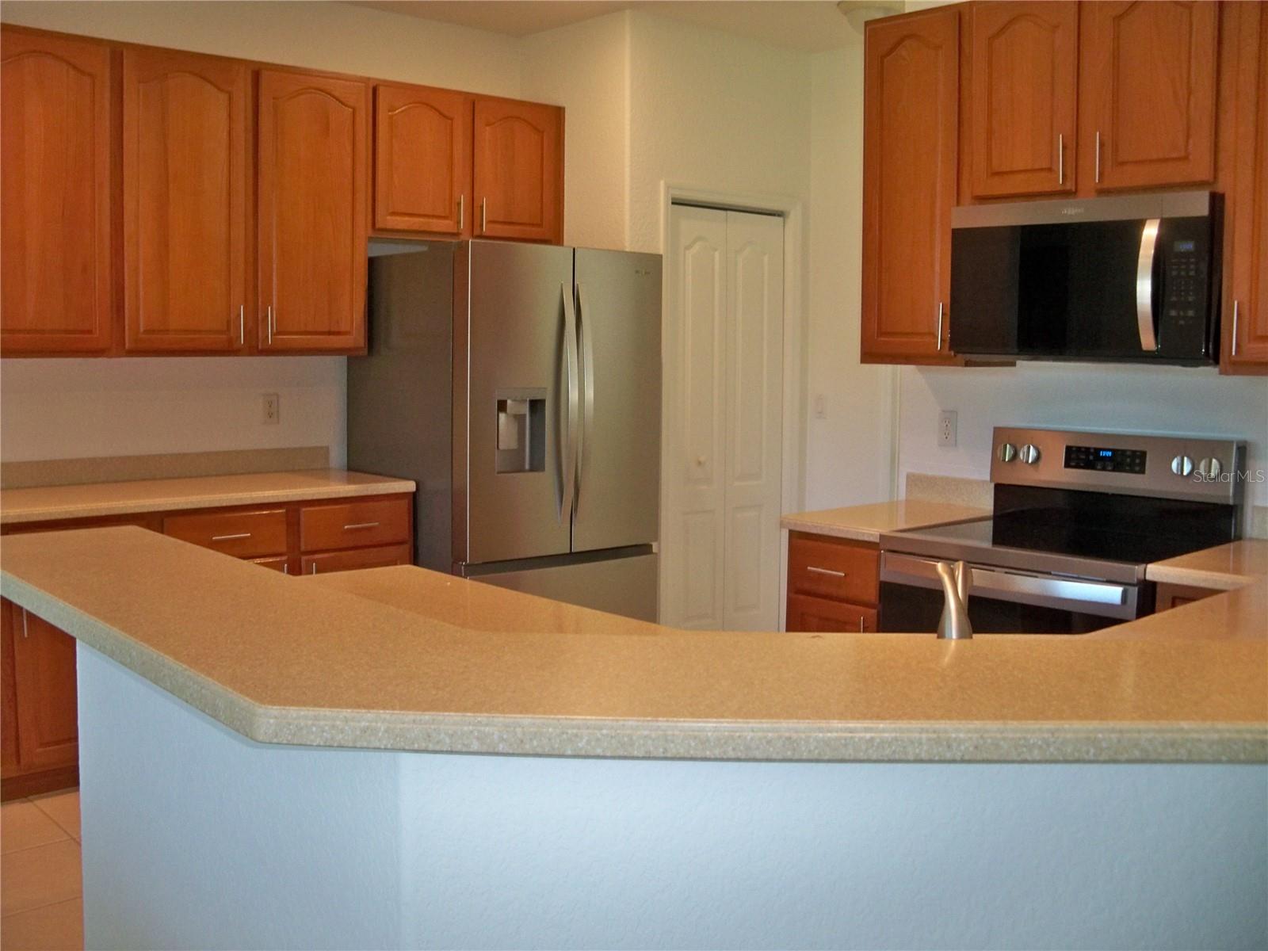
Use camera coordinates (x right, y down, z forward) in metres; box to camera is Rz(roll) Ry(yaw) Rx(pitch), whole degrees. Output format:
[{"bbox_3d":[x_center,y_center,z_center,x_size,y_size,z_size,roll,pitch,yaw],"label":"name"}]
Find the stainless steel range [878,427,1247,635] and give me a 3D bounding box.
[{"bbox_3d":[1.163,0.484,3.549,0.679,1.189,0.760,-4,8,-41],"label":"stainless steel range"}]

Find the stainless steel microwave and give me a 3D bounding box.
[{"bbox_3d":[1.292,-0.530,3.543,0.390,0.425,0.760,-4,8,-41],"label":"stainless steel microwave"}]

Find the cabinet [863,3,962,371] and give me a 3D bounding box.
[{"bbox_3d":[0.944,-0.874,3.967,0.320,1.071,0.393,-4,8,-41],"label":"cabinet"}]

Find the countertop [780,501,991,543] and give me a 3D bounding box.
[{"bbox_3d":[0.812,0.141,3.954,0.656,0.038,0.377,-4,8,-41],"label":"countertop"}]

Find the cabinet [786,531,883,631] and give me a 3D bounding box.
[{"bbox_3d":[0.820,0.593,4.008,0.626,0.876,0.371,-4,8,-41],"label":"cabinet"}]

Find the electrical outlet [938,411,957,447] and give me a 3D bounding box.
[{"bbox_3d":[1.022,-0.152,4.180,0.008,0.116,0.072,-4,8,-41],"label":"electrical outlet"}]

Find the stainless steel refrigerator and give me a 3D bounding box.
[{"bbox_3d":[-0.522,0.002,5.212,0.912,1.791,0.890,-4,8,-41],"label":"stainless steel refrigerator"}]

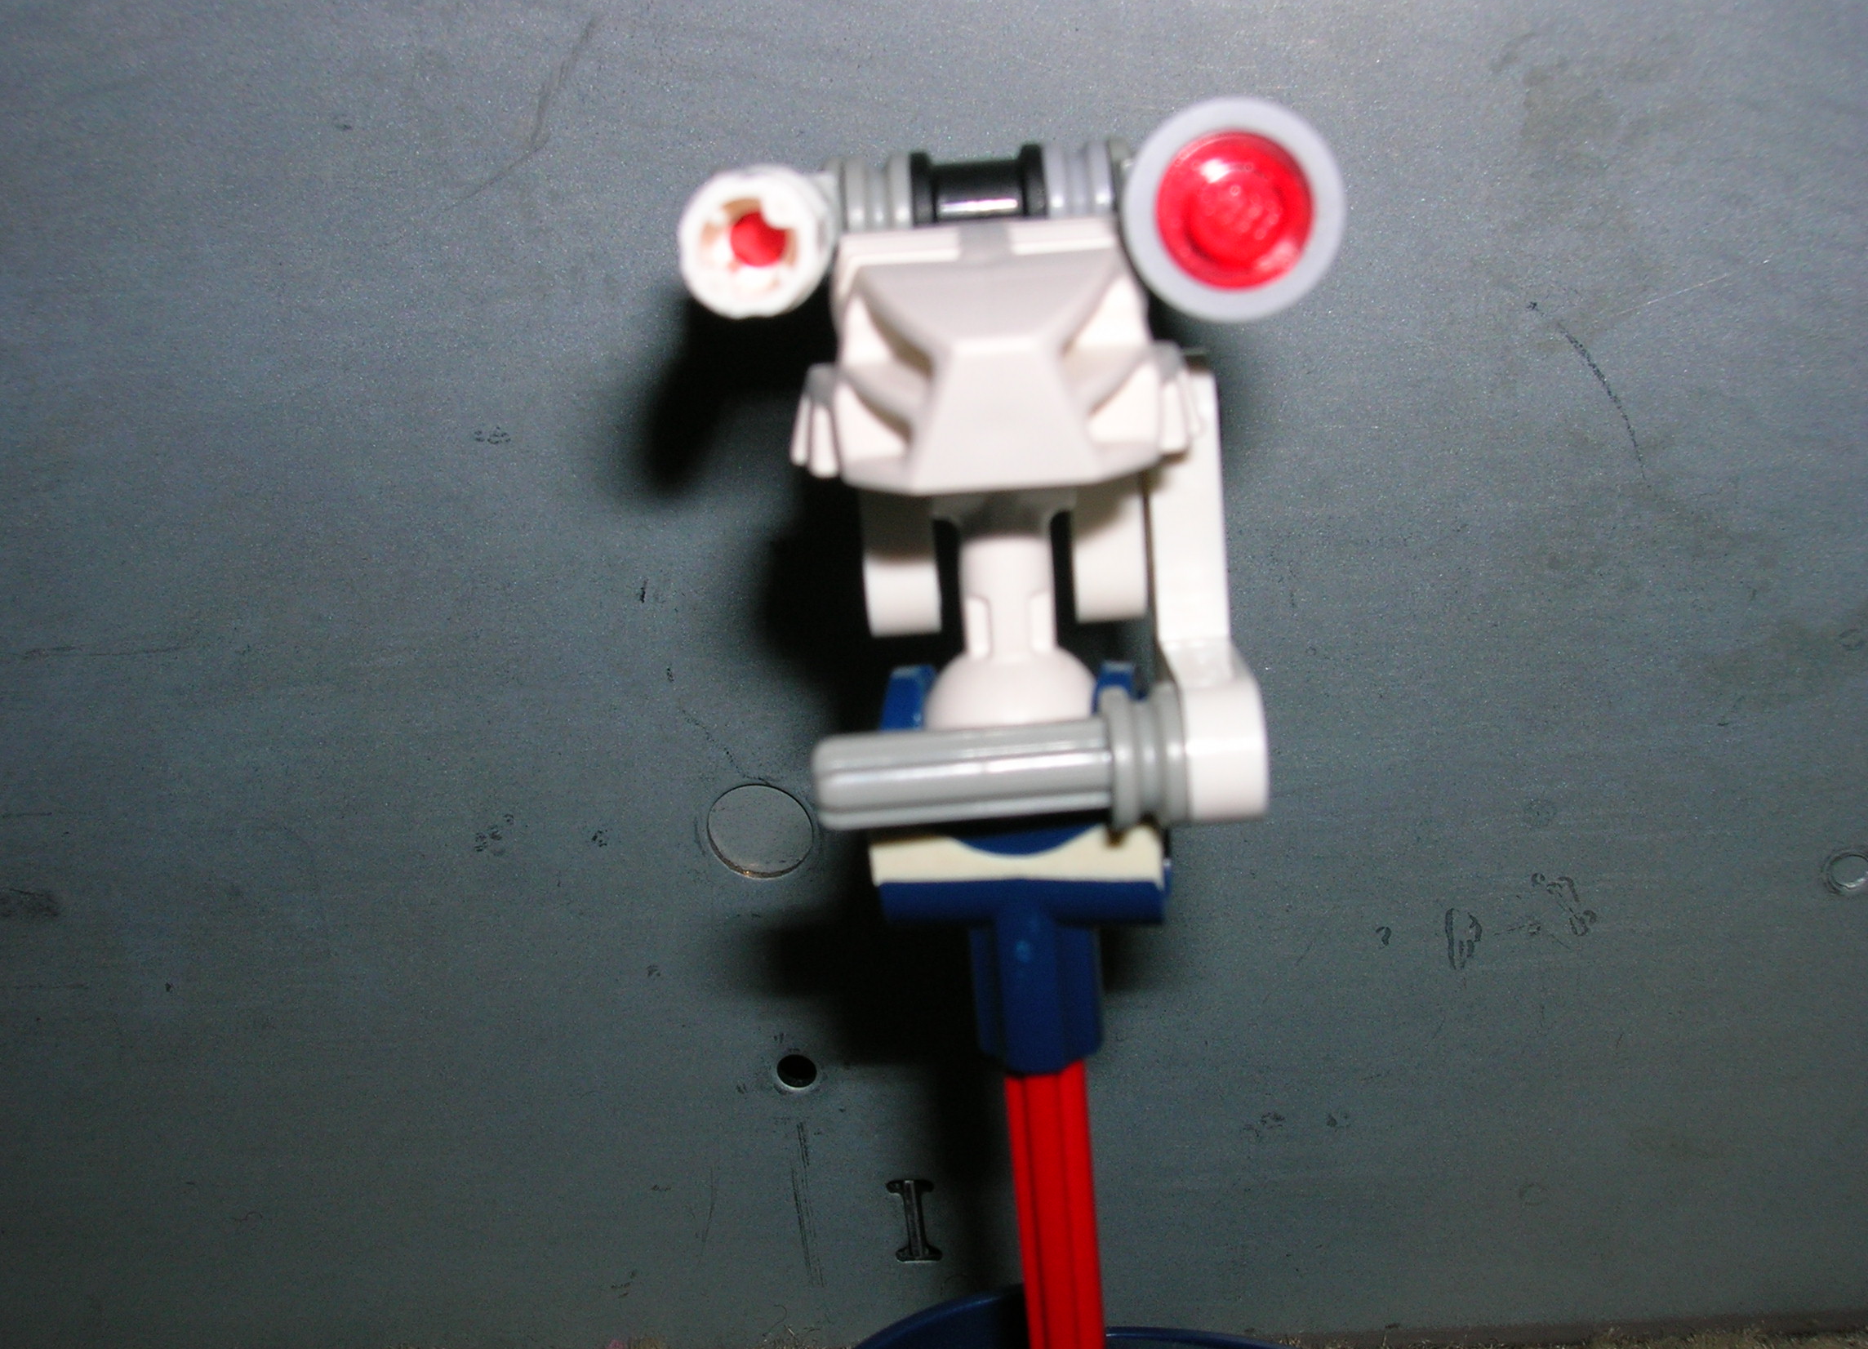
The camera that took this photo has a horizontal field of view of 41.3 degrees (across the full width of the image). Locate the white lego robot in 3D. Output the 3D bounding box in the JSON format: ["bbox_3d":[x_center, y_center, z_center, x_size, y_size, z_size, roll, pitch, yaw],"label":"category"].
[{"bbox_3d":[0.005,-0.010,0.135,0.035,0.040,0.025,-3,19,3],"label":"white lego robot"}]

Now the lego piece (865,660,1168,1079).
[{"bbox_3d":[0.006,0.011,0.145,0.017,0.024,0.015,-1,31,7],"label":"lego piece"}]

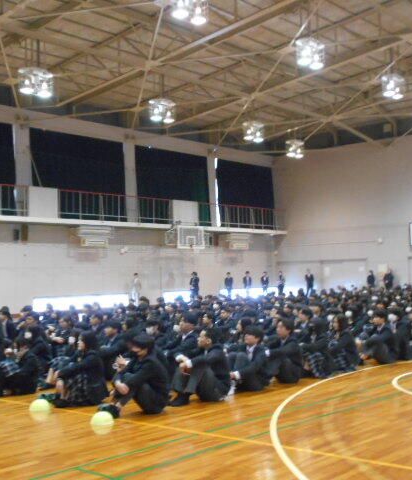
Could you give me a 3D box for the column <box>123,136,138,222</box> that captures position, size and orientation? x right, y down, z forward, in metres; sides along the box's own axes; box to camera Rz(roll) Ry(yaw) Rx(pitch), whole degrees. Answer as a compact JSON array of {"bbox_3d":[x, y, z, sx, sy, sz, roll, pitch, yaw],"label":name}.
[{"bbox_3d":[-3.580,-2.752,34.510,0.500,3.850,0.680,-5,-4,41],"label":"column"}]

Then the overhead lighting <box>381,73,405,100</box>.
[{"bbox_3d":[7.473,-6.118,28.740,0.950,0.800,0.950,-5,-4,41],"label":"overhead lighting"}]

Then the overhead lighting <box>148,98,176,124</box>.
[{"bbox_3d":[-1.737,-5.131,28.794,0.950,0.800,0.950,-5,-4,41],"label":"overhead lighting"}]

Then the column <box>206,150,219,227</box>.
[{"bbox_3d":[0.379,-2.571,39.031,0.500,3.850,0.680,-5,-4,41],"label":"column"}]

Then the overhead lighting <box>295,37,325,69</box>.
[{"bbox_3d":[3.491,-6.256,24.253,0.950,0.800,0.950,-5,-4,41],"label":"overhead lighting"}]

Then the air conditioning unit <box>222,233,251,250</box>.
[{"bbox_3d":[1.609,0.095,38.997,0.750,0.920,1.700,-5,-4,41],"label":"air conditioning unit"}]

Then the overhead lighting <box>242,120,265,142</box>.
[{"bbox_3d":[2.208,-4.989,33.312,0.950,0.800,0.950,-5,-4,41],"label":"overhead lighting"}]

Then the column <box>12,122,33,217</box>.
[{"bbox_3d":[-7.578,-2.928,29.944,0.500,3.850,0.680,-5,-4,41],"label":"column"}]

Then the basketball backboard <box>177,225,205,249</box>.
[{"bbox_3d":[-0.692,-0.121,33.486,0.120,1.050,1.800,-5,-4,41],"label":"basketball backboard"}]

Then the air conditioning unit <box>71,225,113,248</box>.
[{"bbox_3d":[-4.975,-0.127,31.473,0.750,0.920,1.750,-5,-4,41],"label":"air conditioning unit"}]

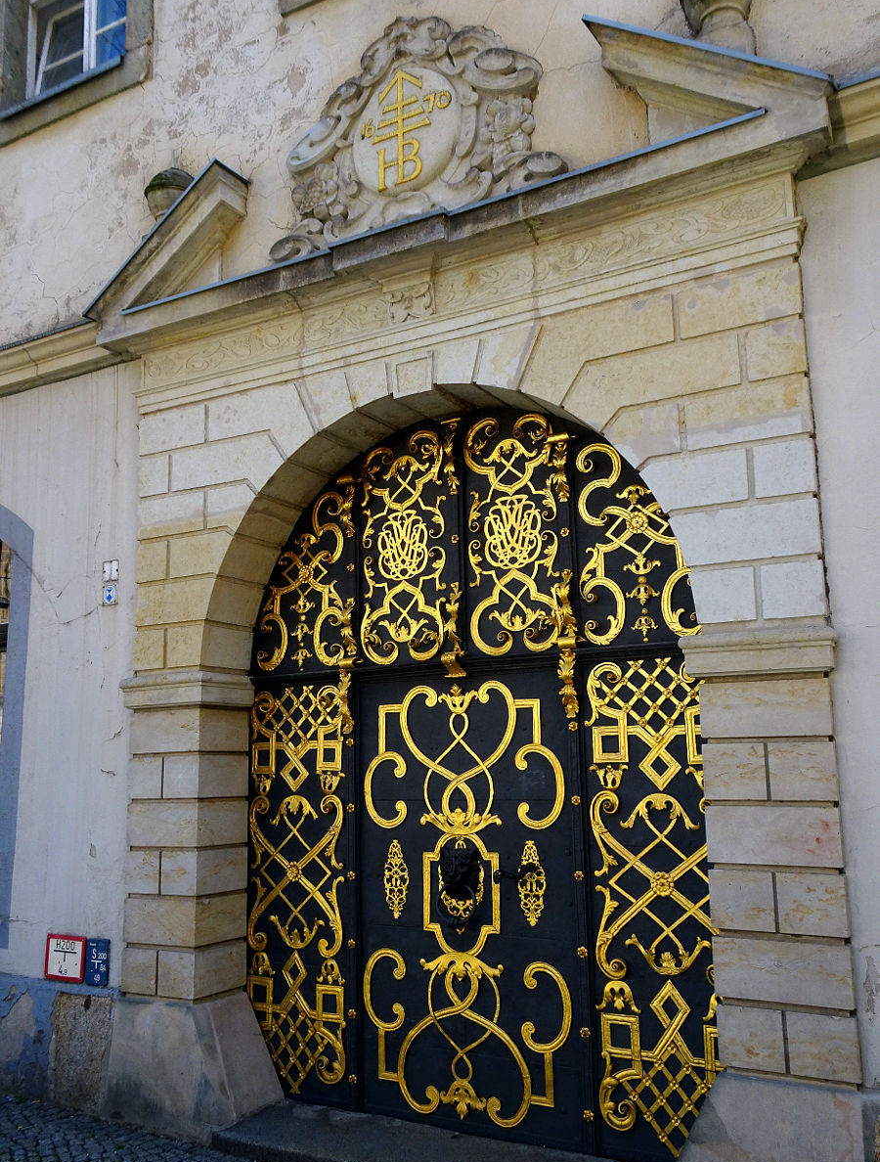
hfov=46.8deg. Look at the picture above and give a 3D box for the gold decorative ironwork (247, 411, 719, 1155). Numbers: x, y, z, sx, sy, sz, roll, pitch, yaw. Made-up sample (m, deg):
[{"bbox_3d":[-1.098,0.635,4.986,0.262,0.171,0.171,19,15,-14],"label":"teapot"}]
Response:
[{"bbox_3d":[0.051,0.696,4.124,2.190,2.850,0.140,-6,-11,29],"label":"gold decorative ironwork"}]

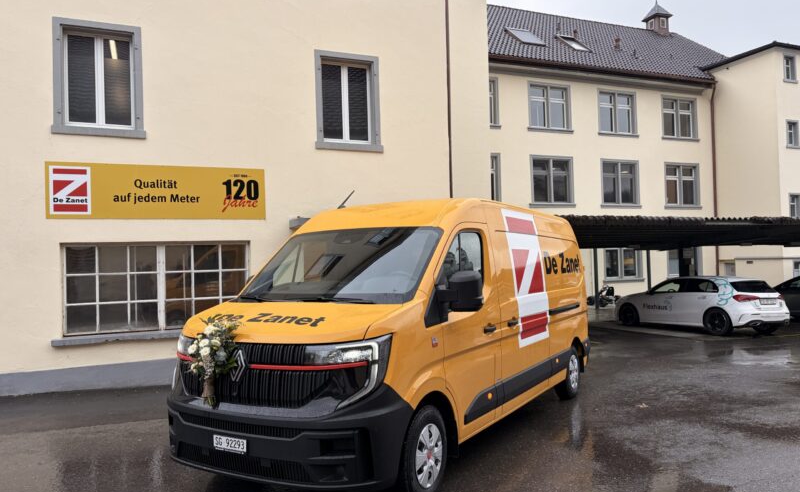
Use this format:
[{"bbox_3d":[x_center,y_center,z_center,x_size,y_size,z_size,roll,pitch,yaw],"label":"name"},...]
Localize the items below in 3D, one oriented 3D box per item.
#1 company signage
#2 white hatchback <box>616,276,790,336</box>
[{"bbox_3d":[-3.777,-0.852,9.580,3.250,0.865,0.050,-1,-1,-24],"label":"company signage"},{"bbox_3d":[7.816,1.525,16.084,1.830,1.430,4.420,0,-3,-24],"label":"white hatchback"}]

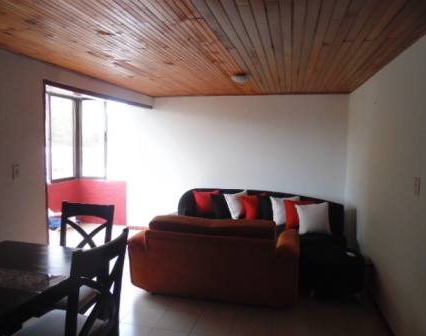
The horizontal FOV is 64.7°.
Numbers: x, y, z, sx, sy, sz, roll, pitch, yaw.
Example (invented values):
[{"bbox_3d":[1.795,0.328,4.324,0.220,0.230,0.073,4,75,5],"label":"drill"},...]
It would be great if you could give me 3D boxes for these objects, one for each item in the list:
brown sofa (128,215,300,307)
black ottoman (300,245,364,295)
[{"bbox_3d":[0.054,0.861,3.534,1.639,0.722,0.830,2,5,13],"label":"brown sofa"},{"bbox_3d":[1.210,1.096,3.481,0.560,0.420,0.530,1,5,12],"label":"black ottoman"}]

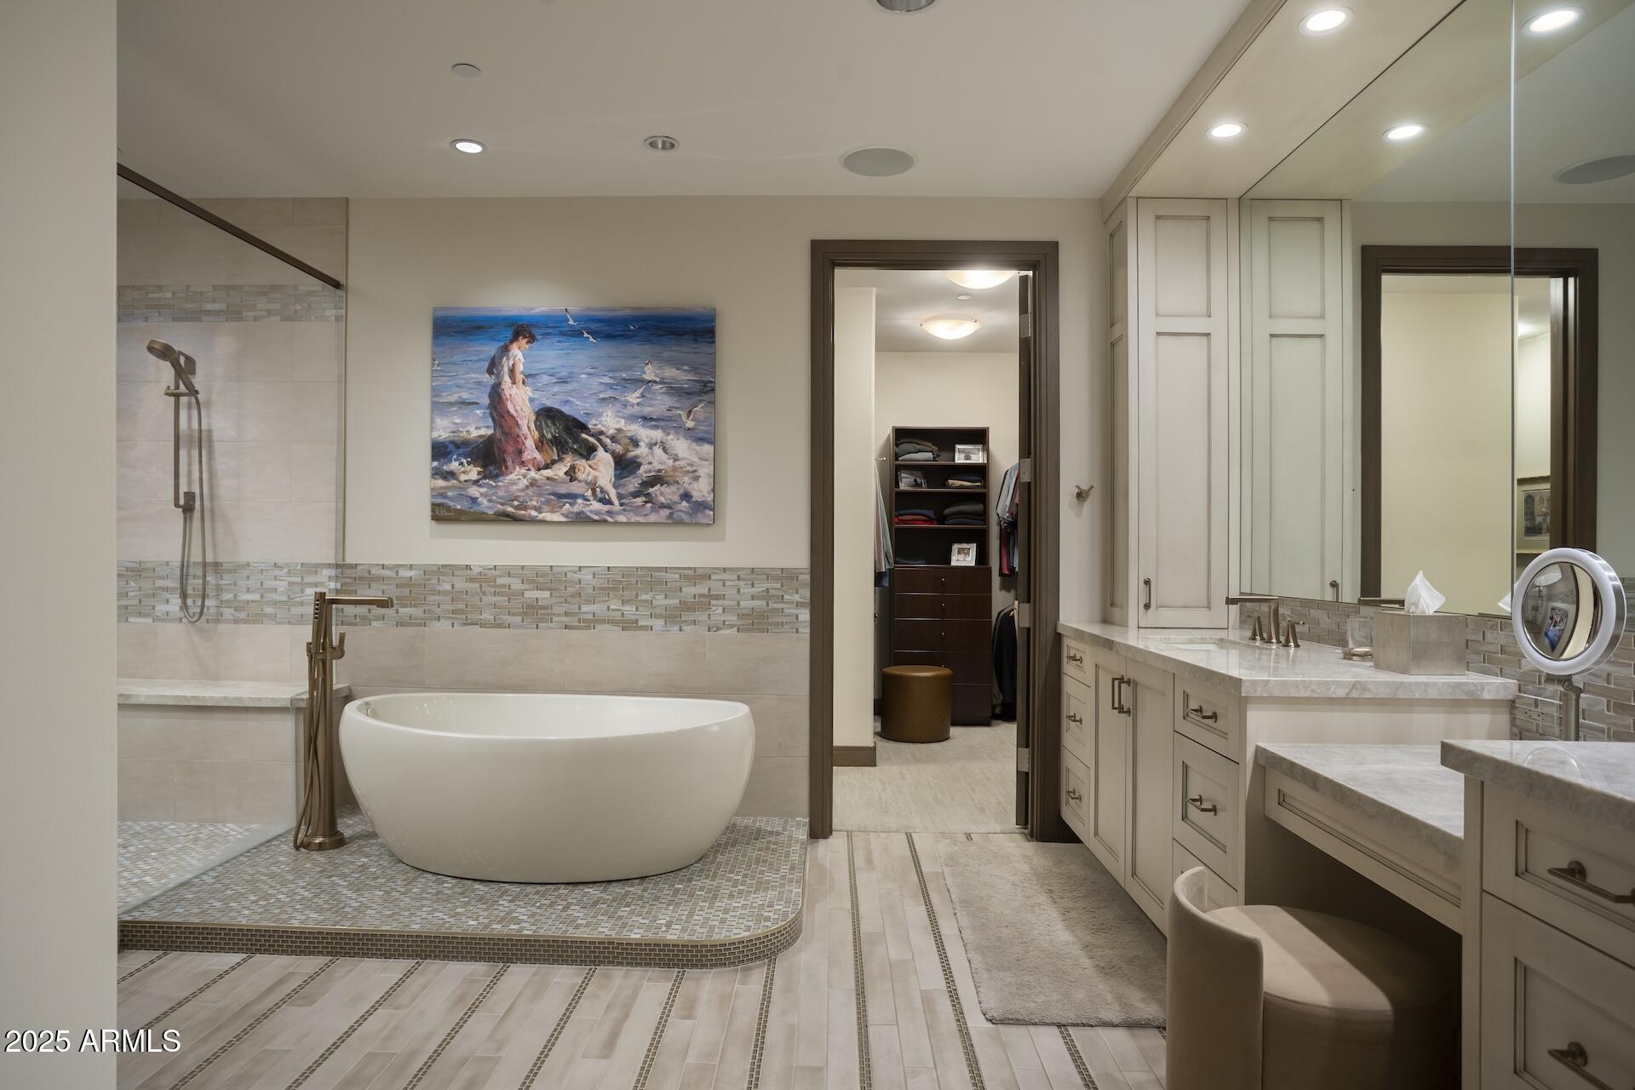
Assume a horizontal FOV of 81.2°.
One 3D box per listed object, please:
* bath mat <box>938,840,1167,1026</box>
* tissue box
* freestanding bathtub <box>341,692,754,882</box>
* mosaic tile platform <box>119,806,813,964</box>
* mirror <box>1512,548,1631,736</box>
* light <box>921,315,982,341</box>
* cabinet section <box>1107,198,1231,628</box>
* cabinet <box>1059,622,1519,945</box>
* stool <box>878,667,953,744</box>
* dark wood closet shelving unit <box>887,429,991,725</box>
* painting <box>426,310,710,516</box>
[{"bbox_3d":[0.786,1.239,3.220,0.630,0.022,1.575,0,-1,3],"label":"bath mat"},{"bbox_3d":[1.554,0.253,2.457,0.140,0.152,0.155,0,-1,1],"label":"tissue box"},{"bbox_3d":[-0.980,0.885,3.532,1.495,0.537,0.910,0,-1,1],"label":"freestanding bathtub"},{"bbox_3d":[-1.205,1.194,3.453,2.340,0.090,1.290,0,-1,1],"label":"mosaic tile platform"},{"bbox_3d":[1.385,0.238,1.747,0.150,0.465,0.235,0,-1,-2],"label":"mirror"},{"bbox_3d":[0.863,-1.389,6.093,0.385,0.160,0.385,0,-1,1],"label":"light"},{"bbox_3d":[1.423,-0.506,3.880,0.415,1.686,0.323,0,0,1],"label":"cabinet section"},{"bbox_3d":[1.348,0.793,3.180,0.660,0.919,1.805,0,-1,1],"label":"cabinet"},{"bbox_3d":[0.652,1.062,6.369,0.465,0.428,0.465,0,-1,1],"label":"stool"},{"bbox_3d":[0.897,0.214,7.021,0.695,2.138,0.470,0,-1,1],"label":"dark wood closet shelving unit"},{"bbox_3d":[-1.043,-0.554,4.101,1.210,0.921,0.040,0,-1,1],"label":"painting"}]

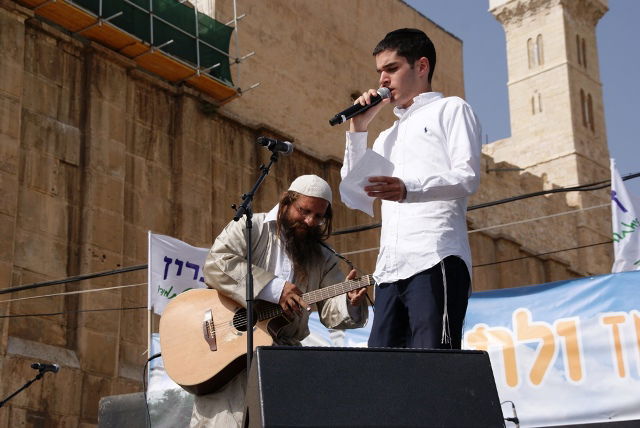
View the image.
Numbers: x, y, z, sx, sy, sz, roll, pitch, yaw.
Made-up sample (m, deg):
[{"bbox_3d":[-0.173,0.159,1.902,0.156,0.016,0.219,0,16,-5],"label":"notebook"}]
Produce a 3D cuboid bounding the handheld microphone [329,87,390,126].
[{"bbox_3d":[0.149,-0.383,4.284,0.260,0.051,0.051,-29,-9,-17],"label":"handheld microphone"}]

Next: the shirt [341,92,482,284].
[{"bbox_3d":[0.332,-0.084,4.280,0.380,0.750,0.480,12,-21,-40],"label":"shirt"}]

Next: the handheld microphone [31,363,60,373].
[{"bbox_3d":[-1.448,0.814,6.311,0.051,0.051,0.260,-7,-12,20],"label":"handheld microphone"}]

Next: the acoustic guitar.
[{"bbox_3d":[-0.120,0.374,4.607,1.028,0.400,0.120,-18,-29,11],"label":"acoustic guitar"}]

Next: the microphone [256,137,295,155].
[{"bbox_3d":[-0.174,-0.266,4.591,0.051,0.051,0.260,-10,-8,27],"label":"microphone"}]

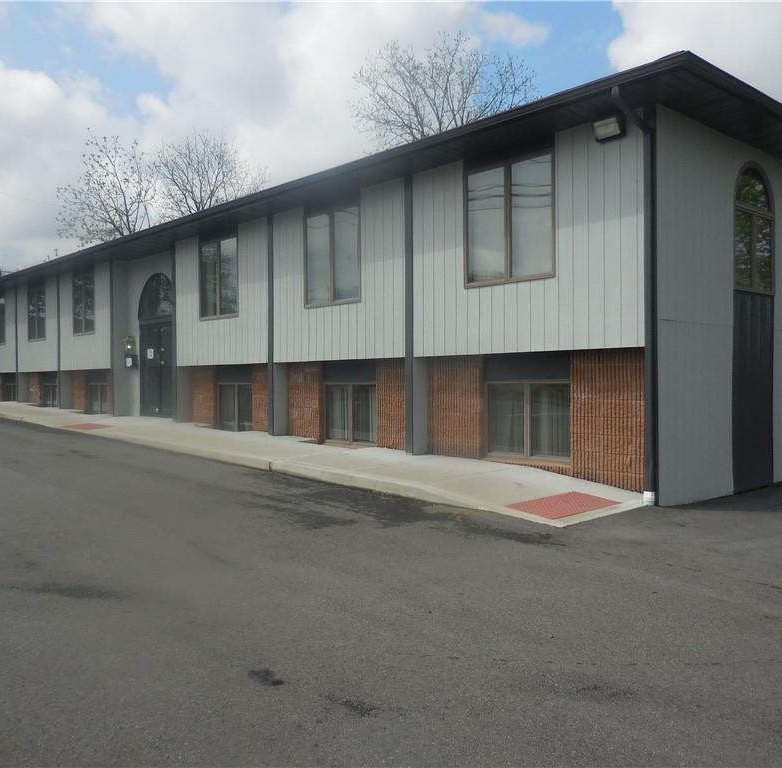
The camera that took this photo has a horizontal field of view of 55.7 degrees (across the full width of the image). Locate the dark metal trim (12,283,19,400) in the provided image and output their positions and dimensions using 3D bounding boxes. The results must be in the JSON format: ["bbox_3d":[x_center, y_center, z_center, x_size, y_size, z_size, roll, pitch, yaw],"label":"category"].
[{"bbox_3d":[-11.995,-1.333,23.836,0.100,3.800,0.170,-1,1,-43],"label":"dark metal trim"}]

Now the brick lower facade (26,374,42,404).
[{"bbox_3d":[-11.251,0.147,23.520,0.180,0.970,1.120,-1,1,-43],"label":"brick lower facade"}]

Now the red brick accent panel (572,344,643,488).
[{"bbox_3d":[2.555,0.410,8.590,0.150,1.610,0.950,0,0,-44],"label":"red brick accent panel"}]

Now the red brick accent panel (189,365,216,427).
[{"bbox_3d":[-3.818,0.232,15.191,0.150,1.200,1.020,0,0,-44],"label":"red brick accent panel"}]

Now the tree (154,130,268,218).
[{"bbox_3d":[-10.831,-8.676,43.924,6.300,12.810,6.300,-1,1,-43],"label":"tree"}]

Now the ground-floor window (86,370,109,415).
[{"bbox_3d":[-7.499,0.226,19.248,0.130,1.125,1.381,-1,1,-43],"label":"ground-floor window"}]

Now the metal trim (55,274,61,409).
[{"bbox_3d":[-9.399,-1.238,21.088,0.100,3.870,0.170,-1,1,-43],"label":"metal trim"}]

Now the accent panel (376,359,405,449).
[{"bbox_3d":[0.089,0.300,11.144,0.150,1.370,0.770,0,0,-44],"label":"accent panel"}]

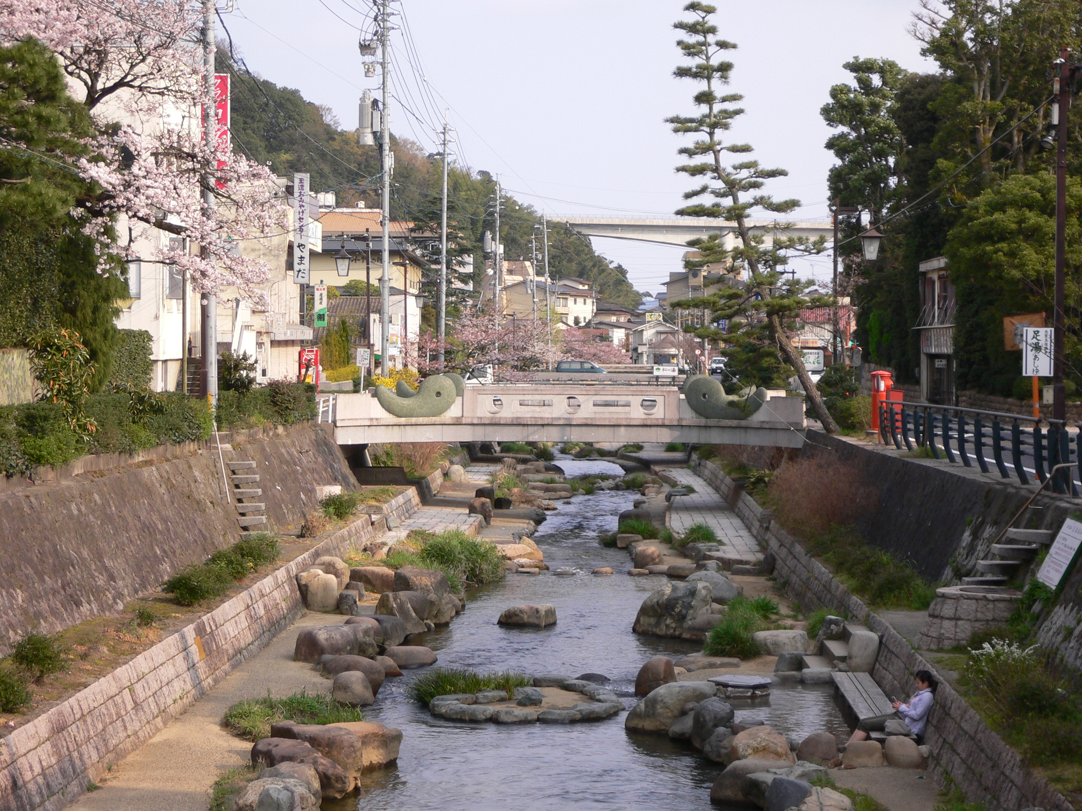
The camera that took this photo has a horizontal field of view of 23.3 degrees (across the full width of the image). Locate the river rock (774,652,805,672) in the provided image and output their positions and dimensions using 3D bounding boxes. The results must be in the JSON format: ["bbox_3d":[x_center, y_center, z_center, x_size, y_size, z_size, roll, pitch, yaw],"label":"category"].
[{"bbox_3d":[3.531,3.651,37.300,0.440,0.310,0.420,0,1,1],"label":"river rock"}]

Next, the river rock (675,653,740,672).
[{"bbox_3d":[2.347,3.621,37.000,0.900,0.200,0.550,0,1,0],"label":"river rock"}]

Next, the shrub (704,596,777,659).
[{"bbox_3d":[3.109,3.478,41.000,1.100,0.800,1.150,0,1,0],"label":"shrub"}]

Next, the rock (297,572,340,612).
[{"bbox_3d":[-3.978,3.300,46.800,0.740,0.710,0.640,0,1,1],"label":"rock"}]

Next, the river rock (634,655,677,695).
[{"bbox_3d":[1.642,3.869,37.500,0.600,0.570,0.580,0,1,1],"label":"river rock"}]

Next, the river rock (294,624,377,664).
[{"bbox_3d":[-2.992,3.486,38.328,1.191,0.499,0.794,0,1,2],"label":"river rock"}]

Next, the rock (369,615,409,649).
[{"bbox_3d":[-2.524,3.734,43.200,0.720,0.560,0.680,0,1,1],"label":"rock"}]

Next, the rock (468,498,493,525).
[{"bbox_3d":[-1.630,2.861,70.800,0.680,0.770,0.620,0,1,1],"label":"rock"}]

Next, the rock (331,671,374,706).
[{"bbox_3d":[-2.468,3.728,34.459,0.550,0.458,0.509,0,1,2],"label":"rock"}]

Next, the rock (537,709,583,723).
[{"bbox_3d":[0.249,4.076,34.400,0.560,0.170,0.320,0,1,0],"label":"rock"}]

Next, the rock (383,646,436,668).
[{"bbox_3d":[-1.946,3.748,39.000,0.790,0.320,0.520,0,1,0],"label":"rock"}]

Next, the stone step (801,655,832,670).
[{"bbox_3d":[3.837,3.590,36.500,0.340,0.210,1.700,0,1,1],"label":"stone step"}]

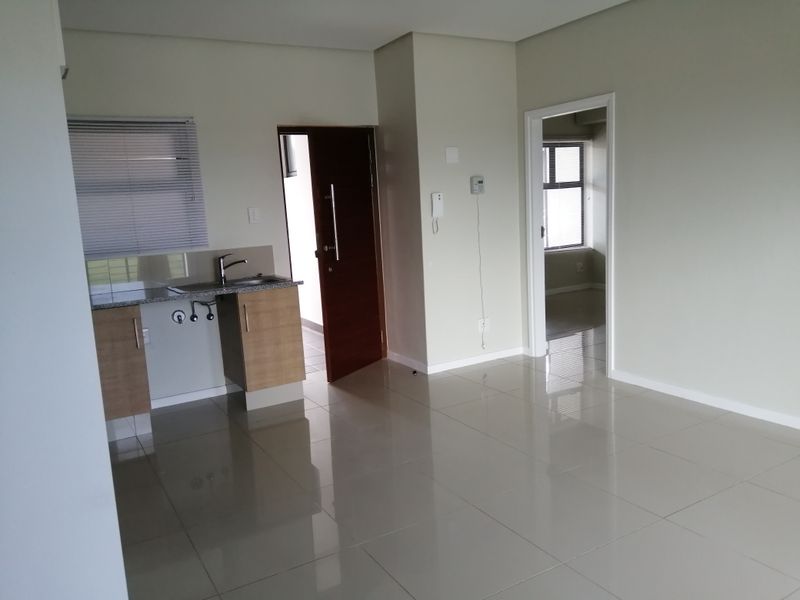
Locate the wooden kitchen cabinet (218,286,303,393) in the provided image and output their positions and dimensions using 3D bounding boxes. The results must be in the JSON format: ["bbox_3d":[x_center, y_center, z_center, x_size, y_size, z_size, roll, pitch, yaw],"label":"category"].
[{"bbox_3d":[-1.074,0.248,4.590,0.448,0.706,0.609,-8,10,-30],"label":"wooden kitchen cabinet"}]

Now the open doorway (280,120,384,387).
[{"bbox_3d":[-0.560,-0.426,5.264,0.916,2.110,0.139,-8,10,-30],"label":"open doorway"}]

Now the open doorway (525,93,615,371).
[{"bbox_3d":[1.435,-0.508,4.974,0.149,2.160,0.933,-8,10,-30],"label":"open doorway"}]

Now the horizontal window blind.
[{"bbox_3d":[-1.929,-0.828,4.338,1.016,0.976,0.089,-8,10,-30],"label":"horizontal window blind"}]

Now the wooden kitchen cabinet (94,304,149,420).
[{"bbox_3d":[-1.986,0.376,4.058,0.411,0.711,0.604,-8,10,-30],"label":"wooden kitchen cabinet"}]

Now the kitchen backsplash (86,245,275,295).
[{"bbox_3d":[-1.674,-0.226,4.529,1.501,0.250,0.020,-8,10,-30],"label":"kitchen backsplash"}]

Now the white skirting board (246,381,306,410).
[{"bbox_3d":[-0.923,0.701,4.452,0.441,0.161,0.018,-8,10,-30],"label":"white skirting board"}]

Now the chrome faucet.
[{"bbox_3d":[-1.256,-0.231,4.501,0.218,0.230,0.059,-1,9,9],"label":"chrome faucet"}]

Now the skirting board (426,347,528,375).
[{"bbox_3d":[0.691,0.535,5.336,1.060,0.066,0.017,-8,10,-30],"label":"skirting board"}]

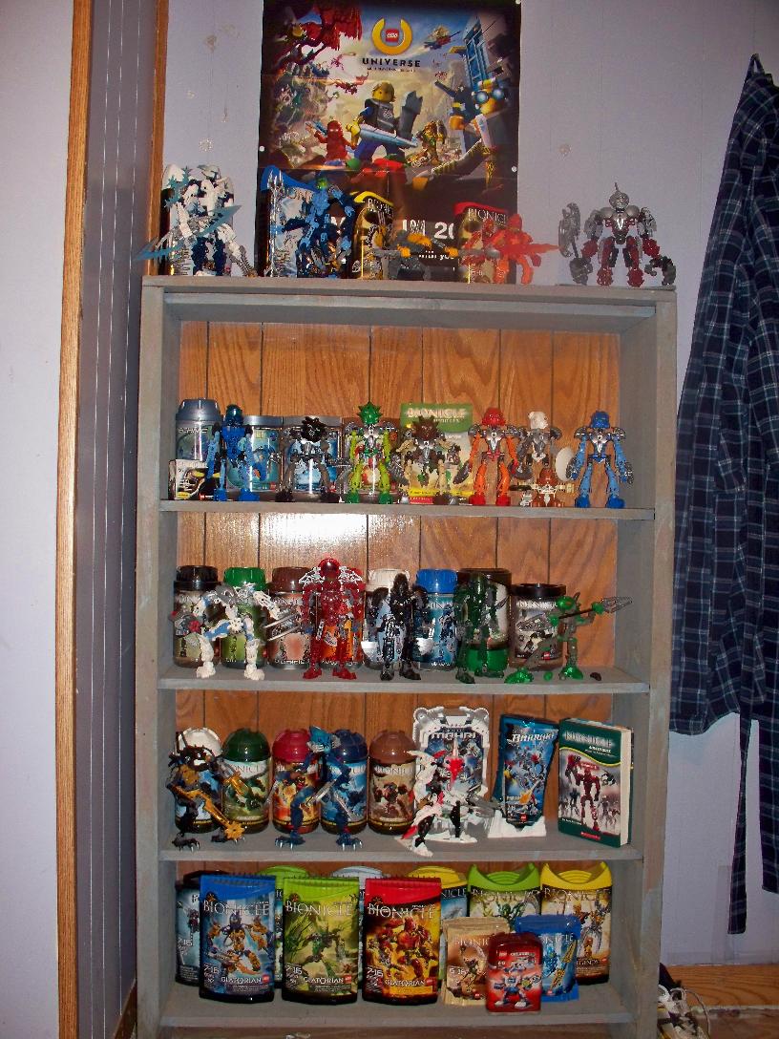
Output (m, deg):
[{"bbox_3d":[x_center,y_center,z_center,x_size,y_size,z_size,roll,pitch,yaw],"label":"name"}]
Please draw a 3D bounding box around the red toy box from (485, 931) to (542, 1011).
[{"bbox_3d":[0.217,0.783,1.826,0.094,0.132,0.047,1,1,-3],"label":"red toy box"}]

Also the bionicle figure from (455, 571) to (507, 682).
[{"bbox_3d":[0.156,0.190,1.840,0.088,0.187,0.085,1,1,-19],"label":"bionicle figure"}]

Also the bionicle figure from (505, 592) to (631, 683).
[{"bbox_3d":[0.312,0.207,1.840,0.200,0.154,0.100,1,1,24],"label":"bionicle figure"}]

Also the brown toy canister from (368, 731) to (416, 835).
[{"bbox_3d":[0.006,0.471,1.903,0.085,0.181,0.085,1,1,-3],"label":"brown toy canister"}]

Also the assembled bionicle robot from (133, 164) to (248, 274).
[{"bbox_3d":[-0.336,-0.509,1.808,0.195,0.205,0.110,1,1,2],"label":"assembled bionicle robot"}]

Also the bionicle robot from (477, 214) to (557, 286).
[{"bbox_3d":[0.220,-0.465,1.812,0.130,0.118,0.090,1,1,-9],"label":"bionicle robot"}]

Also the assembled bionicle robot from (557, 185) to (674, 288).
[{"bbox_3d":[0.395,-0.489,1.820,0.198,0.171,0.090,1,1,-4],"label":"assembled bionicle robot"}]

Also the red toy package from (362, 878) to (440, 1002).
[{"bbox_3d":[0.022,0.750,1.872,0.133,0.214,0.065,1,1,-4],"label":"red toy package"}]

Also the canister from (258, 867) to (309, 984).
[{"bbox_3d":[-0.192,0.736,1.915,0.124,0.218,0.072,1,1,-3],"label":"canister"}]

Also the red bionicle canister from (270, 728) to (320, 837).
[{"bbox_3d":[-0.168,0.468,1.896,0.085,0.181,0.085,1,1,-3],"label":"red bionicle canister"}]

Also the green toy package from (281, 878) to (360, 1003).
[{"bbox_3d":[-0.123,0.747,1.866,0.133,0.214,0.065,1,1,-4],"label":"green toy package"}]

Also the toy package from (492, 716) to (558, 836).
[{"bbox_3d":[0.248,0.459,1.899,0.111,0.208,0.077,1,1,-13],"label":"toy package"}]

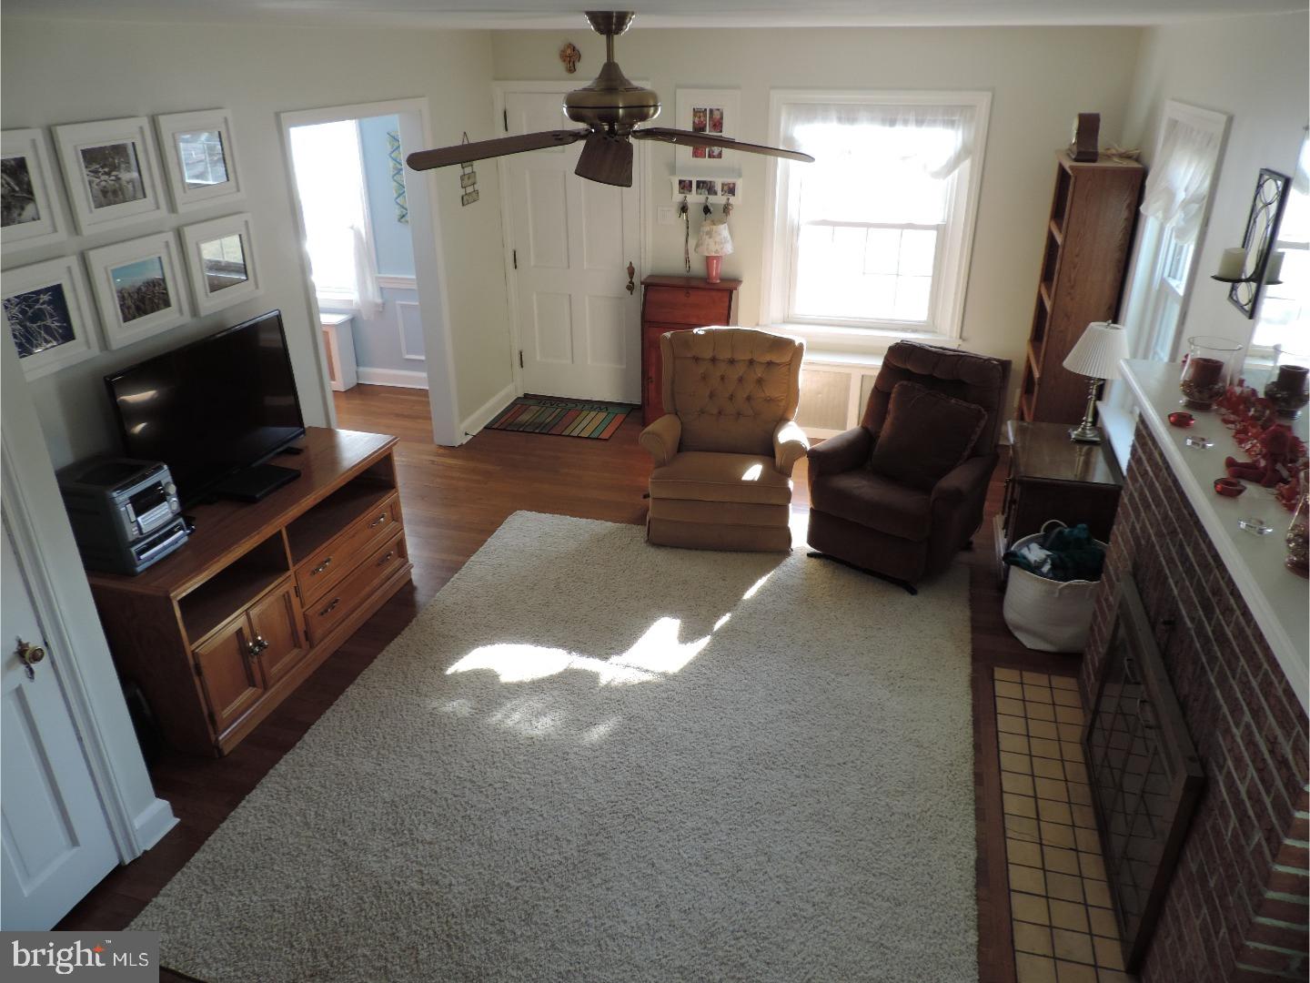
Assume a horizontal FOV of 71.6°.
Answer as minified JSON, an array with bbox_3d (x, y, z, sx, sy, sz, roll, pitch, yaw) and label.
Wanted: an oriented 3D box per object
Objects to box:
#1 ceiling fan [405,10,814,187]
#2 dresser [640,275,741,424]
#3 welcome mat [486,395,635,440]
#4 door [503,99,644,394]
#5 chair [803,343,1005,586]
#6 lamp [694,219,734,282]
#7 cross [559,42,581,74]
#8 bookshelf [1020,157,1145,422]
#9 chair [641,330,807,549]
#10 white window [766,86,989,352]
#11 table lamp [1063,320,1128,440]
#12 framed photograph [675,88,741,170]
[{"bbox_3d":[-0.113,-1.255,2.814,1.300,0.420,1.260,0,26,2],"label":"ceiling fan"},{"bbox_3d":[0.233,-0.901,6.049,0.640,0.952,0.360,7,27,15],"label":"dresser"},{"bbox_3d":[-0.656,-0.512,6.335,0.888,0.012,0.615,7,27,15],"label":"welcome mat"},{"bbox_3d":[-0.536,-1.602,6.195,0.910,2.040,0.060,7,27,15],"label":"door"},{"bbox_3d":[1.244,-0.162,4.510,0.790,0.960,0.860,18,32,33],"label":"chair"},{"bbox_3d":[0.374,-1.506,5.760,0.250,0.375,0.250,0,26,0],"label":"lamp"},{"bbox_3d":[-0.529,-2.685,5.636,0.140,0.175,0.030,7,27,15],"label":"cross"},{"bbox_3d":[2.324,-0.929,5.120,0.323,1.781,0.817,7,27,15],"label":"bookshelf"},{"bbox_3d":[0.364,-0.300,4.778,0.840,0.980,0.840,3,26,7],"label":"chair"},{"bbox_3d":[1.297,-1.663,5.556,1.260,1.445,0.140,7,27,15],"label":"white window"},{"bbox_3d":[2.140,-0.541,4.396,0.310,0.575,0.310,7,27,15],"label":"table lamp"},{"bbox_3d":[0.328,-2.239,5.636,0.404,0.469,0.035,7,27,15],"label":"framed photograph"}]

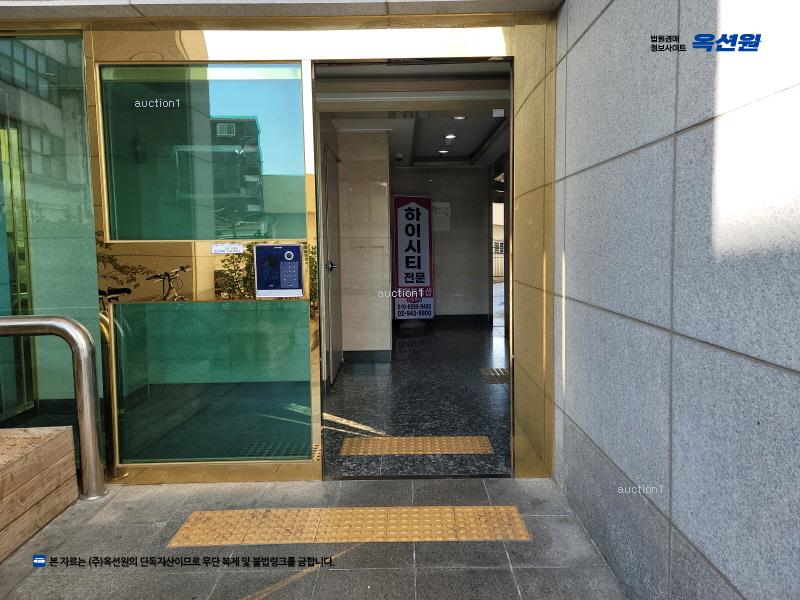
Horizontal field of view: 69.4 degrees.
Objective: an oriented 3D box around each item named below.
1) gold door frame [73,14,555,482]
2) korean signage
[{"bbox_3d":[-0.374,-0.219,2.926,2.300,2.300,0.160,-1,5,0],"label":"gold door frame"},{"bbox_3d":[0.208,-0.602,8.451,0.600,1.800,0.080,-2,5,-15],"label":"korean signage"}]

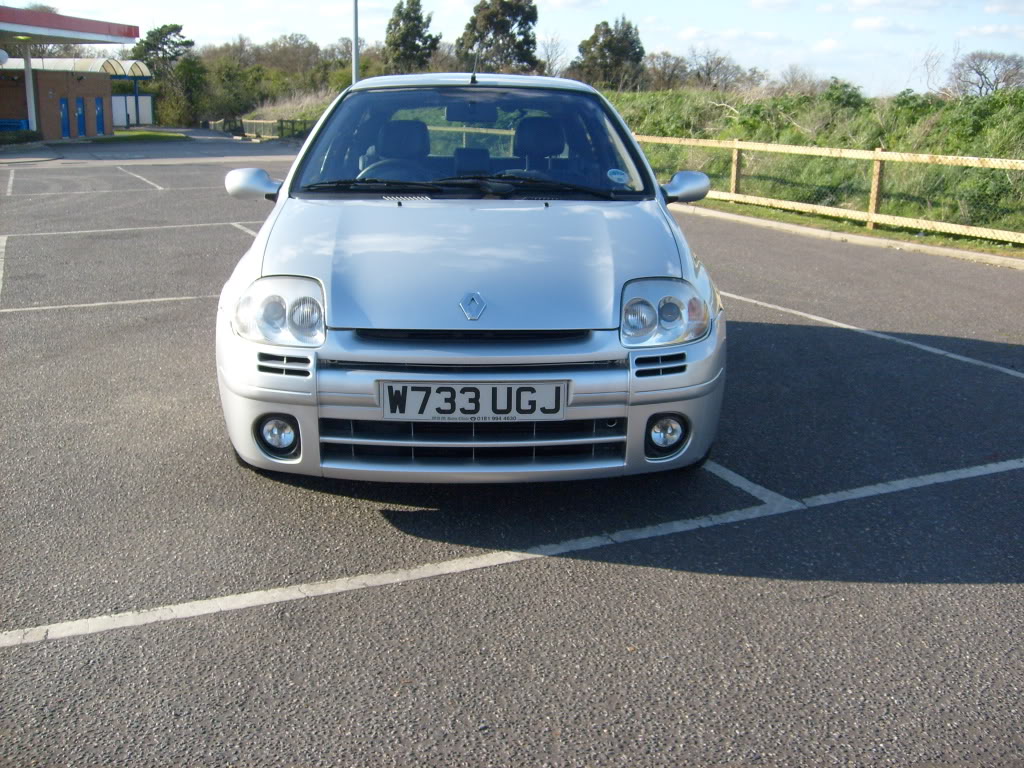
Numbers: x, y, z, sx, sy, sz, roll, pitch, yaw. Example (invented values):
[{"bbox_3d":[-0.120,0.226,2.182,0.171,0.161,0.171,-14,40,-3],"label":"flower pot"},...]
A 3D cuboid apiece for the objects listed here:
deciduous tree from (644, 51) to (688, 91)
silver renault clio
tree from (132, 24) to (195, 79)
[{"bbox_3d":[11.662,-22.518,78.862,3.320,5.500,3.320,2,15,8],"label":"deciduous tree"},{"bbox_3d":[-0.168,-0.663,4.668,1.680,1.410,3.770,-1,15,-2],"label":"silver renault clio"},{"bbox_3d":[-24.610,-22.016,73.821,4.510,7.120,4.510,-5,16,-17],"label":"tree"}]

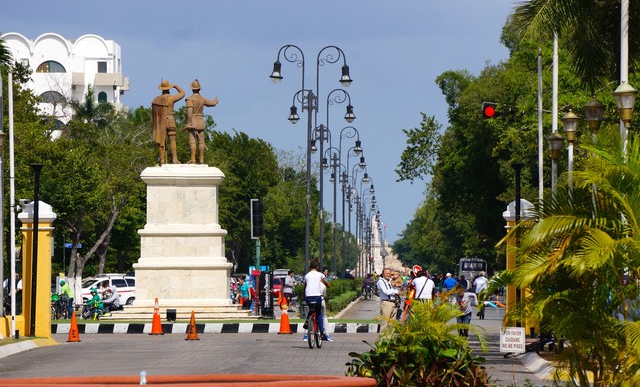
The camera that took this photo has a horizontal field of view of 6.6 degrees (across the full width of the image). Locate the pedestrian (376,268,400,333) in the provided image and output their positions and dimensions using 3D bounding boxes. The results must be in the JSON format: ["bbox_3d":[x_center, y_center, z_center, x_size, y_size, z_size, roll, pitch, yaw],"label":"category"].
[{"bbox_3d":[1.481,2.489,121.000,0.420,1.710,0.520,-1,-1,41],"label":"pedestrian"}]

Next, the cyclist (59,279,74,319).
[{"bbox_3d":[-8.422,3.527,185.000,0.480,1.360,0.500,0,-1,18],"label":"cyclist"}]

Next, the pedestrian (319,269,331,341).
[{"bbox_3d":[0.035,2.647,131.000,0.550,1.690,0.500,0,-1,22],"label":"pedestrian"}]

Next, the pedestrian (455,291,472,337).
[{"bbox_3d":[3.523,2.909,135.500,0.500,1.280,0.340,0,-1,9],"label":"pedestrian"}]

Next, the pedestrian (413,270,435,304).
[{"bbox_3d":[2.260,2.443,121.000,0.500,1.730,0.400,0,-1,-9],"label":"pedestrian"}]

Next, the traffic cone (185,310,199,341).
[{"bbox_3d":[-3.044,3.169,132.800,0.340,0.700,0.340,0,-1,0],"label":"traffic cone"}]

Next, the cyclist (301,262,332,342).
[{"bbox_3d":[-0.073,2.246,116.300,0.560,1.660,0.750,0,-1,7],"label":"cyclist"}]

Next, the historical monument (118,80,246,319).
[{"bbox_3d":[-4.052,0.160,162.000,4.400,7.000,4.200,0,-1,1],"label":"historical monument"}]

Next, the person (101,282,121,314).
[{"bbox_3d":[-7.221,3.749,192.000,0.750,1.200,0.500,0,-1,-12],"label":"person"}]

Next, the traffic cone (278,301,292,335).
[{"bbox_3d":[-0.868,3.101,139.000,0.370,0.920,0.370,0,-1,0],"label":"traffic cone"}]

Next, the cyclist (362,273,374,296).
[{"bbox_3d":[2.839,5.489,328.000,0.600,1.420,0.750,0,-1,9],"label":"cyclist"}]

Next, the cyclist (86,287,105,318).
[{"bbox_3d":[-7.191,3.518,178.000,0.850,1.180,0.500,0,-1,-26],"label":"cyclist"}]

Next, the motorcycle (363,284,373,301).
[{"bbox_3d":[2.821,5.843,328.000,0.700,1.100,1.900,0,-1,6],"label":"motorcycle"}]

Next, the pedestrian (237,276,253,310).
[{"bbox_3d":[-2.409,3.358,178.000,0.420,1.500,0.460,1,-1,-35],"label":"pedestrian"}]

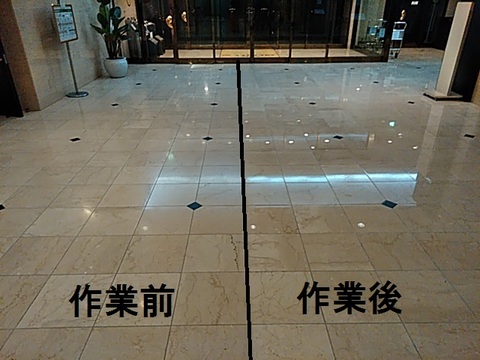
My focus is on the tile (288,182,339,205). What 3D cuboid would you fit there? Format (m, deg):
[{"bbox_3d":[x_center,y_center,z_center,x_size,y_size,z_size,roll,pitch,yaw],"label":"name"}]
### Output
[{"bbox_3d":[0.629,0.122,3.276,0.400,0.020,0.416,-1,26,-1],"label":"tile"}]

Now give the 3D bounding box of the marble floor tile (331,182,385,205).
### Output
[{"bbox_3d":[1.026,0.119,3.273,0.398,0.020,0.412,-1,26,-1],"label":"marble floor tile"}]

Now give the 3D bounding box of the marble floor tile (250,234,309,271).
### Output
[{"bbox_3d":[0.236,0.487,2.510,0.398,0.020,0.412,-1,26,-1],"label":"marble floor tile"}]

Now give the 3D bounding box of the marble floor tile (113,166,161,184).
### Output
[{"bbox_3d":[-0.984,-0.043,3.636,0.400,0.020,0.416,-1,26,-1],"label":"marble floor tile"}]

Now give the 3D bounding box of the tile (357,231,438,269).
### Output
[{"bbox_3d":[1.039,0.479,2.524,0.400,0.020,0.412,-1,26,-1],"label":"tile"}]

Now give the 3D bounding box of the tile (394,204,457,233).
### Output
[{"bbox_3d":[1.439,0.295,2.908,0.400,0.020,0.416,-1,26,-1],"label":"tile"}]

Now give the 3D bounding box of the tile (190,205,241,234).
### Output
[{"bbox_3d":[-0.169,0.311,2.890,0.400,0.020,0.416,-1,26,-1],"label":"tile"}]

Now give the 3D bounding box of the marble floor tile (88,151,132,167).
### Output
[{"bbox_3d":[-1.385,-0.220,4.004,0.398,0.020,0.412,-1,26,-1],"label":"marble floor tile"}]

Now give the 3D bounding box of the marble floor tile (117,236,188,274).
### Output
[{"bbox_3d":[-0.565,0.496,2.509,0.400,0.020,0.416,-1,26,-1],"label":"marble floor tile"}]

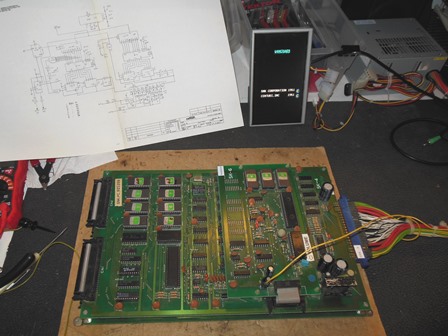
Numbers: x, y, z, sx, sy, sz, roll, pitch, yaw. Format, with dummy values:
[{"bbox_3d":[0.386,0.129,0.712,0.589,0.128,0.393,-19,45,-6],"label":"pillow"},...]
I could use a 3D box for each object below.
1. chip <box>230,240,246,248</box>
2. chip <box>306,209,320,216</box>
[{"bbox_3d":[0.018,0.100,0.428,0.019,0.004,0.007,-1,54,-2],"label":"chip"},{"bbox_3d":[0.130,0.065,0.472,0.019,0.005,0.008,-1,55,-3],"label":"chip"}]

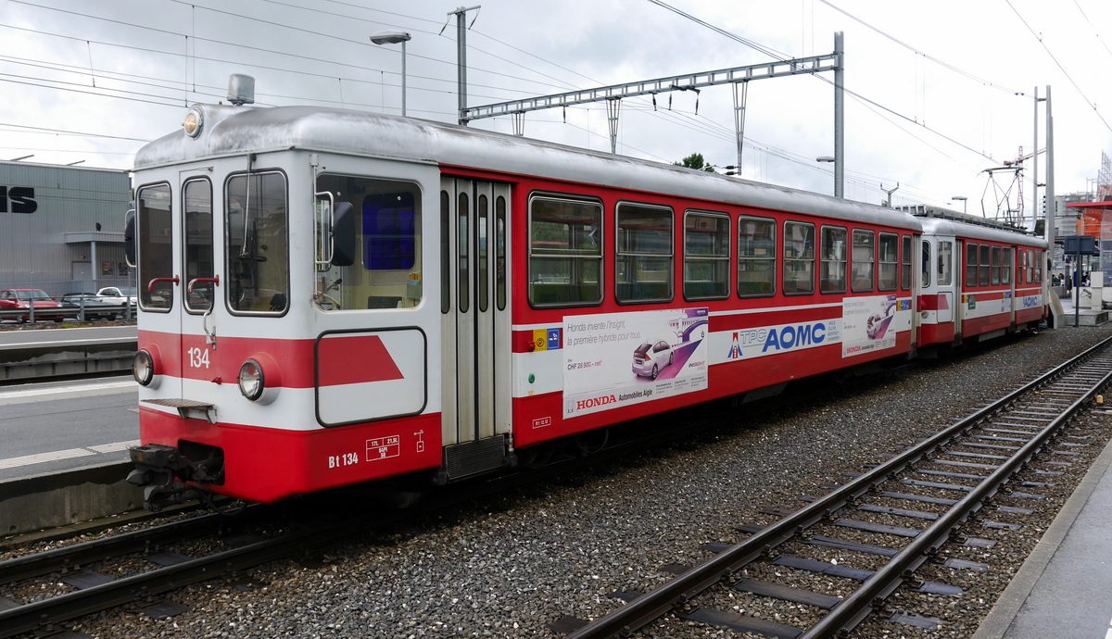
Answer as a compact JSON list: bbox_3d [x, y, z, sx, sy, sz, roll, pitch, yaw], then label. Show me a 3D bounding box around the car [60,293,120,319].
[{"bbox_3d":[-21.869,-0.626,41.500,4.050,1.270,1.740,1,3,37],"label":"car"}]

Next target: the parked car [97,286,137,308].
[{"bbox_3d":[-20.638,-0.833,43.836,4.050,1.460,1.720,1,3,37],"label":"parked car"}]

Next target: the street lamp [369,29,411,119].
[{"bbox_3d":[-2.951,-2.132,16.144,0.900,5.822,0.300,1,3,30],"label":"street lamp"}]

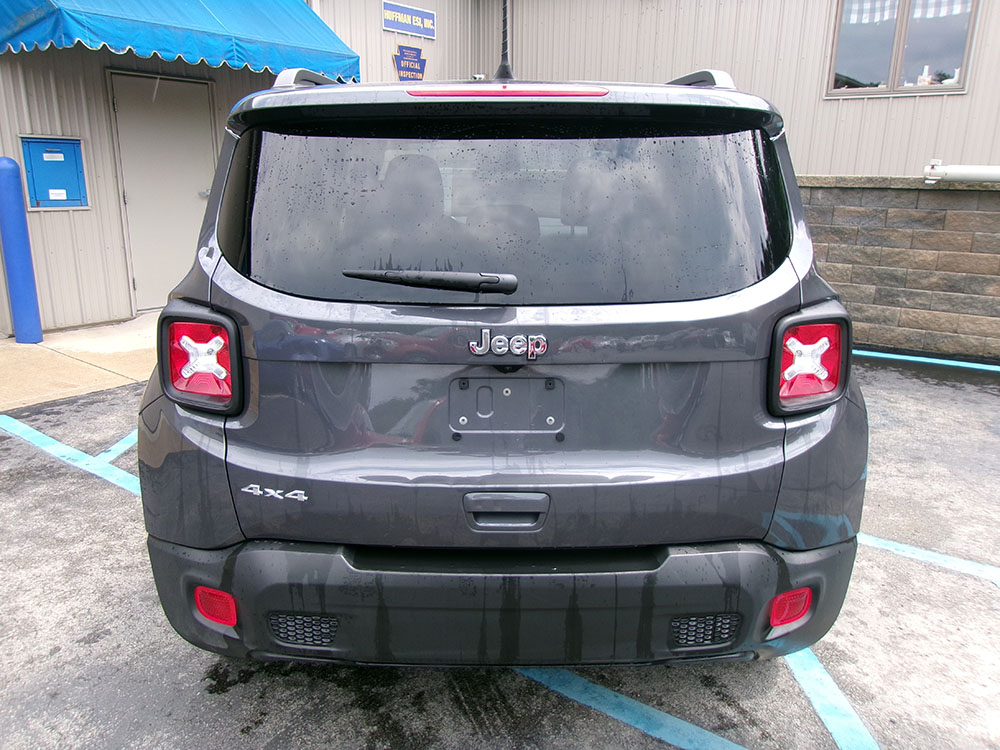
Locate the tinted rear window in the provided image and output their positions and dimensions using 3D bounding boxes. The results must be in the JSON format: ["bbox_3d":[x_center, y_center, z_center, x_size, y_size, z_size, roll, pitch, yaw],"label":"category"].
[{"bbox_3d":[0.011,-0.346,1.702,1.285,0.415,0.140,0,-5,0],"label":"tinted rear window"}]

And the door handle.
[{"bbox_3d":[0.014,0.287,1.651,0.178,0.087,0.035,0,14,0],"label":"door handle"}]

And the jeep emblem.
[{"bbox_3d":[0.015,-0.061,1.581,0.158,0.064,0.012,0,8,0],"label":"jeep emblem"}]

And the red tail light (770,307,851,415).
[{"bbox_3d":[0.669,-0.036,1.708,0.200,0.225,0.135,-2,11,-8],"label":"red tail light"}]

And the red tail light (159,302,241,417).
[{"bbox_3d":[-0.653,-0.043,1.706,0.200,0.225,0.135,2,11,8],"label":"red tail light"}]

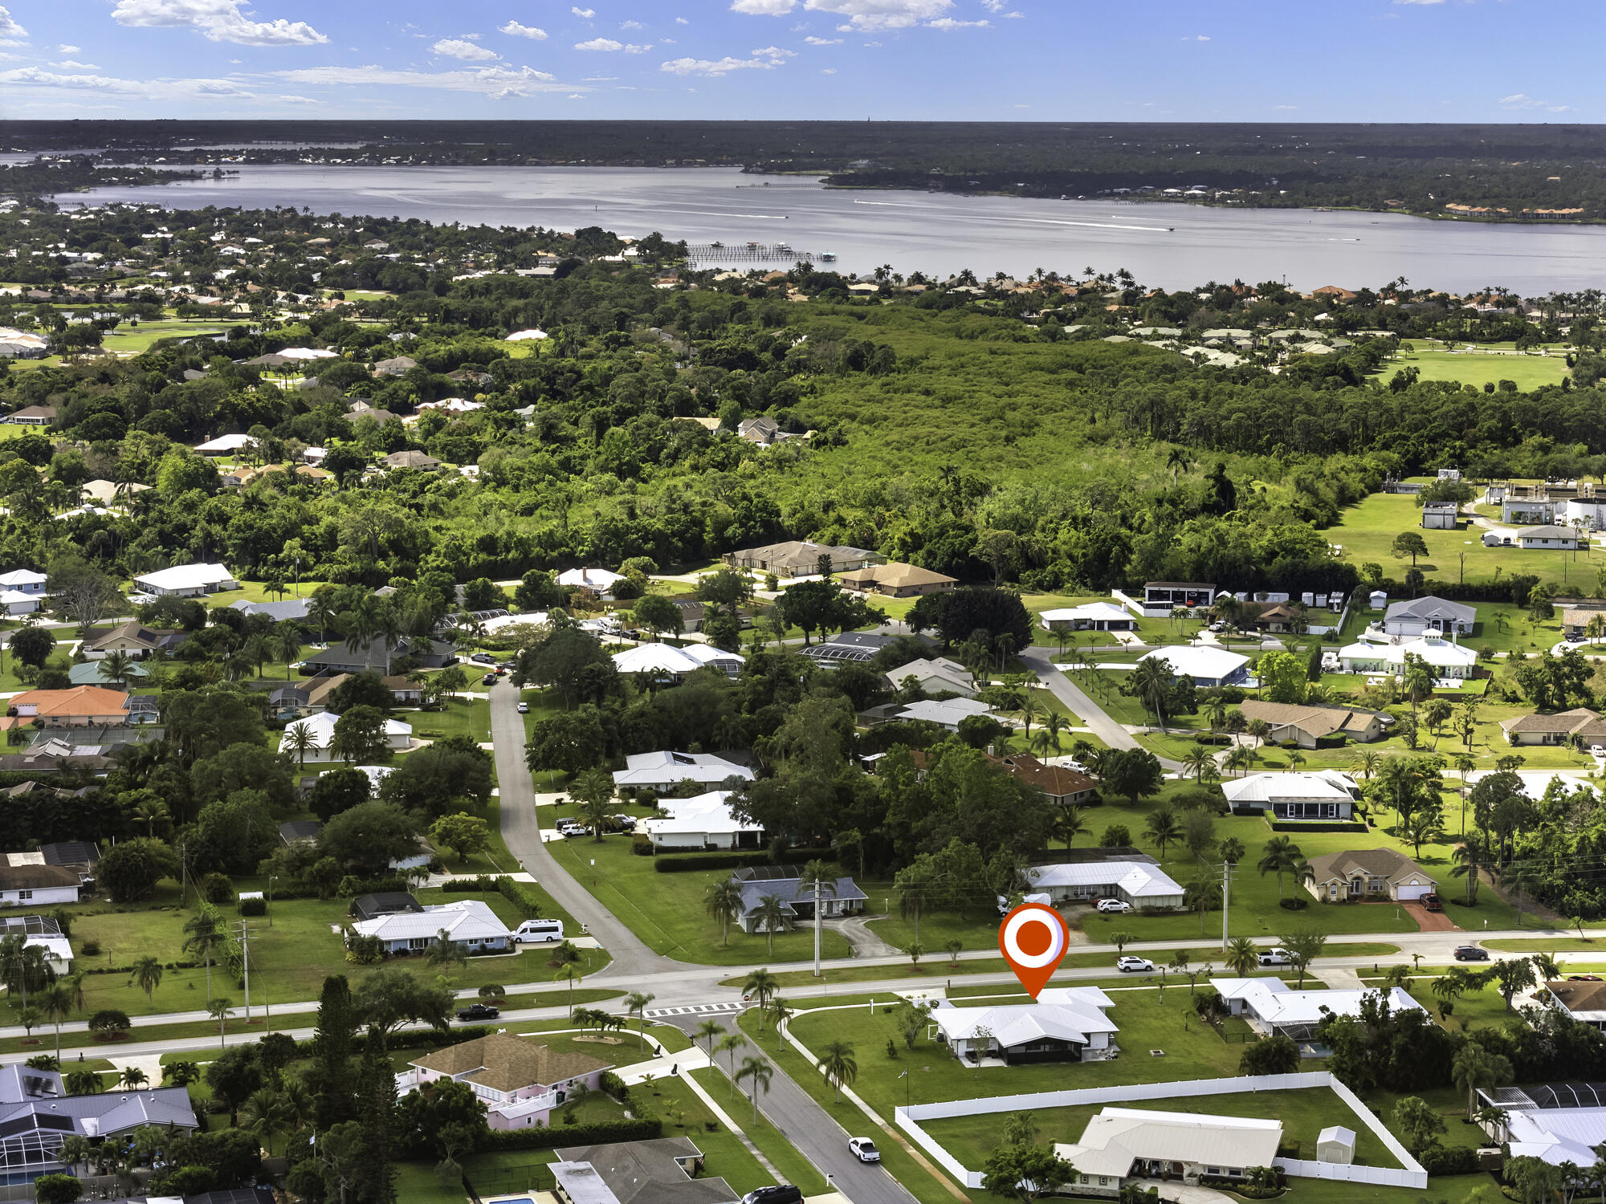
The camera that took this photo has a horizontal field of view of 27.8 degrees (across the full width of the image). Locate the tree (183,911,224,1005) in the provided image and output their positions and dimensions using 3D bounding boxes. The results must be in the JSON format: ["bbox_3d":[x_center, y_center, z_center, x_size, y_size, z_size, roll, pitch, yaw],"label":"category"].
[{"bbox_3d":[-76.847,45.582,415.337,5.000,11.880,5.000,0,9,0],"label":"tree"}]

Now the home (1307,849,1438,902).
[{"bbox_3d":[82.362,39.582,478.054,18.200,5.600,17.700,-1,9,-4],"label":"home"}]

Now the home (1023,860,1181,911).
[{"bbox_3d":[43.103,40.970,471.952,21.700,4.500,19.500,-2,9,-12],"label":"home"}]

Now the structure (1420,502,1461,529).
[{"bbox_3d":[175.185,-23.669,894.121,9.500,5.300,12.600,1,9,6],"label":"structure"}]

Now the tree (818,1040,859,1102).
[{"bbox_3d":[4.234,54.965,379.269,4.800,7.555,4.800,0,9,0],"label":"tree"}]

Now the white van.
[{"bbox_3d":[-36.430,45.200,447.490,6.950,2.800,2.100,-2,9,-11],"label":"white van"}]

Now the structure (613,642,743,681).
[{"bbox_3d":[-24.590,11.730,652.810,26.610,6.800,20.880,-1,9,-7],"label":"structure"}]

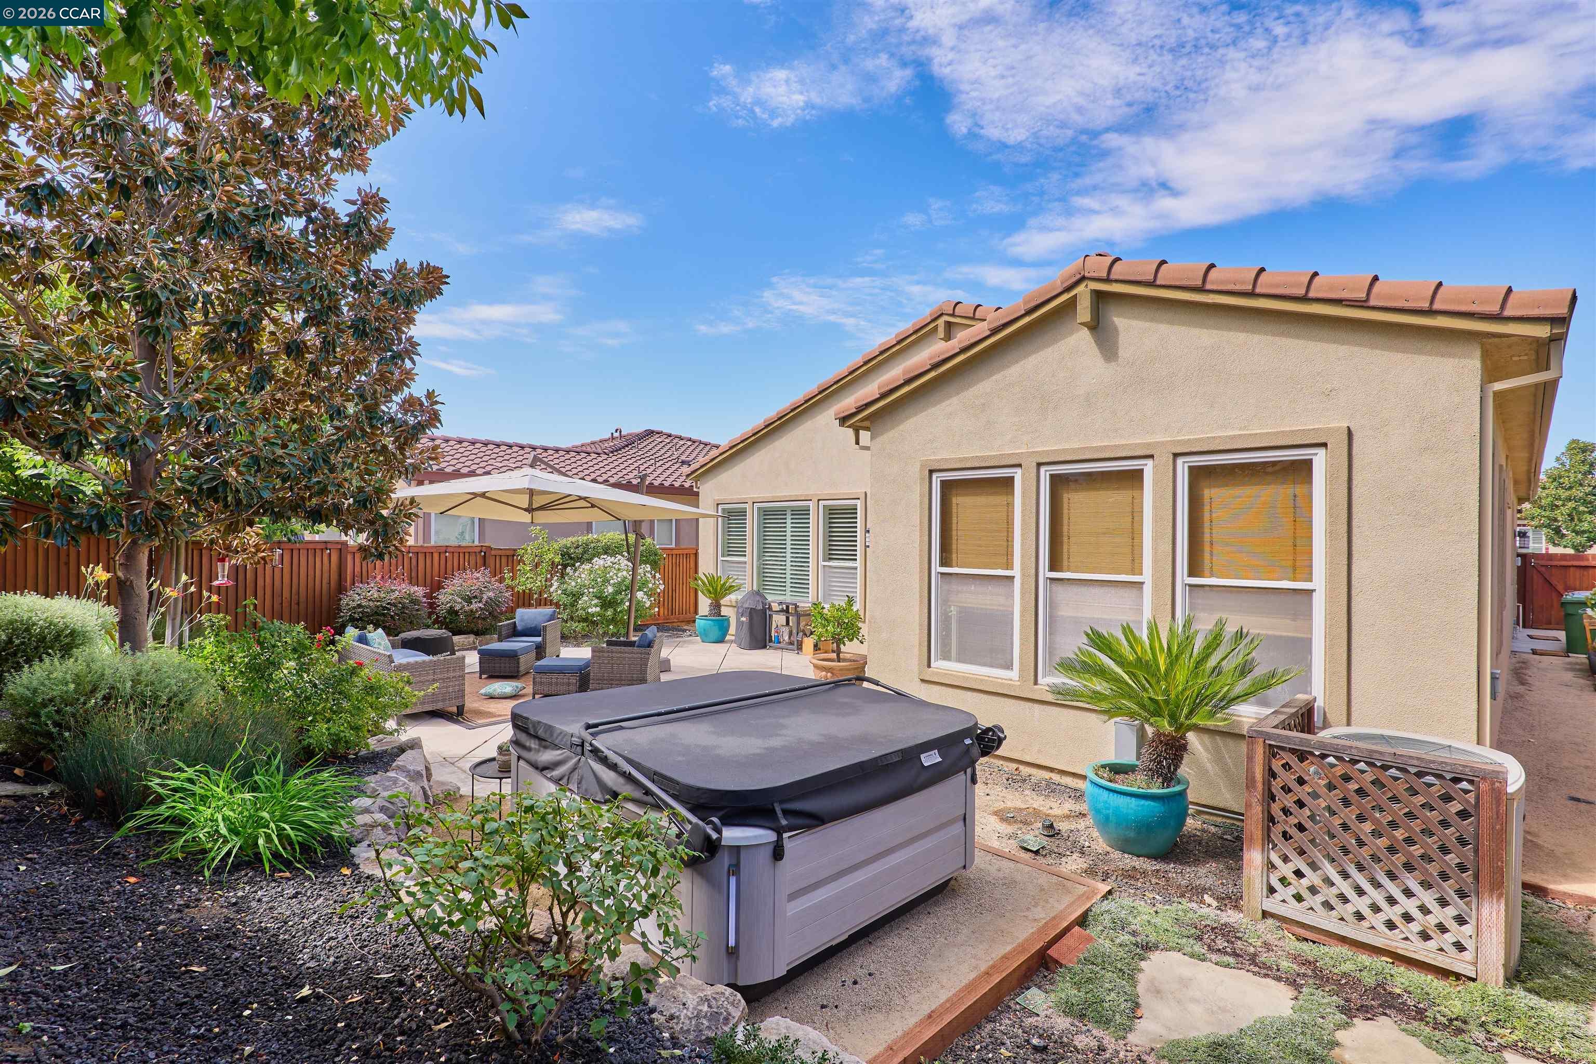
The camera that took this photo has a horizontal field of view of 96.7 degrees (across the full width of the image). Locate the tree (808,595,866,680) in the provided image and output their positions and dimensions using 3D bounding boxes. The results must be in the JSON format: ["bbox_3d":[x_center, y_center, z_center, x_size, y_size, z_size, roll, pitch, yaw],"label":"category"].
[{"bbox_3d":[0.490,1.410,8.700,0.700,1.250,0.700,0,0,0],"label":"tree"}]

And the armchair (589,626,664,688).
[{"bbox_3d":[-2.200,1.640,9.250,0.780,0.780,0.750,0,0,2],"label":"armchair"}]

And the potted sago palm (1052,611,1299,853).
[{"bbox_3d":[2.440,1.290,4.600,1.520,1.470,1.500,0,0,42],"label":"potted sago palm"}]

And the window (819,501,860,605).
[{"bbox_3d":[0.715,0.410,12.300,0.920,1.930,0.100,0,0,42],"label":"window"}]

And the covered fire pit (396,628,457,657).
[{"bbox_3d":[-6.000,1.820,11.450,0.930,0.420,0.930,0,0,-27],"label":"covered fire pit"}]

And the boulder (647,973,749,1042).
[{"bbox_3d":[-0.385,1.820,2.720,0.370,0.250,0.310,0,0,-9],"label":"boulder"}]

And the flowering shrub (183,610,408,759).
[{"bbox_3d":[-4.481,1.352,6.300,1.680,1.280,1.450,0,0,-35],"label":"flowering shrub"}]

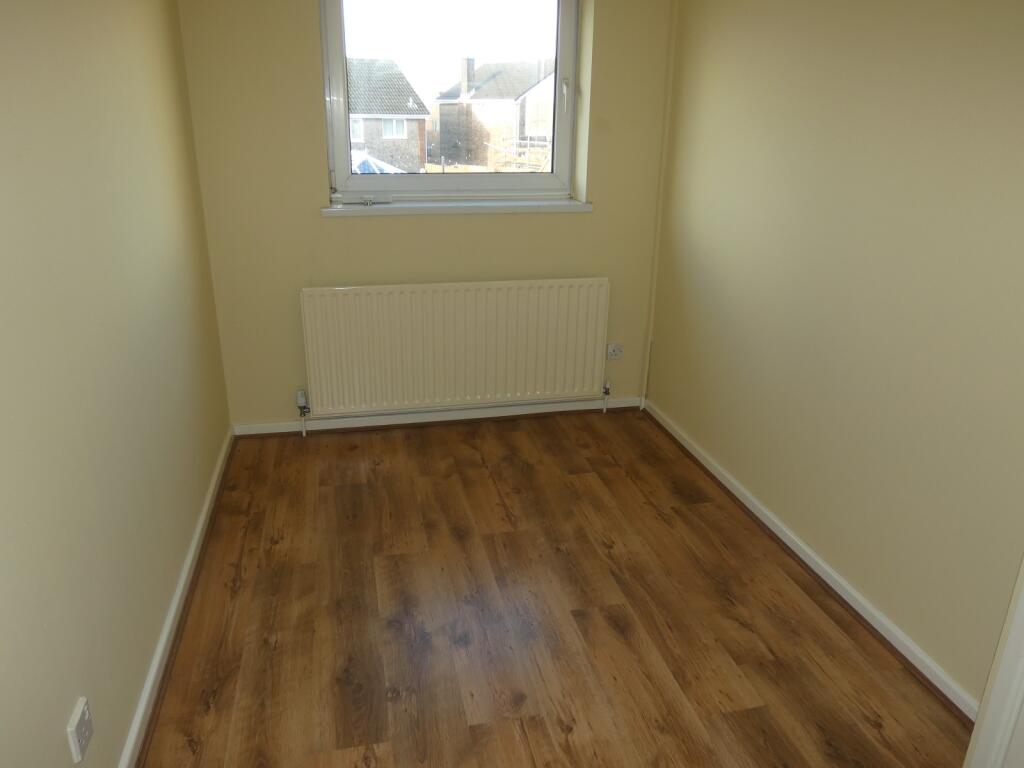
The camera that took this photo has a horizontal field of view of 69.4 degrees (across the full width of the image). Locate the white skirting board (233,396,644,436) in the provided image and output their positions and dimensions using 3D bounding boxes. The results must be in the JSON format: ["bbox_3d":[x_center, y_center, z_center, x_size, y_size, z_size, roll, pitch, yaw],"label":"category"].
[{"bbox_3d":[-0.308,0.155,3.662,2.052,0.060,0.019,-4,20,-12],"label":"white skirting board"}]

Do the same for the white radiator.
[{"bbox_3d":[-0.242,-0.184,3.527,1.422,0.609,0.060,-4,20,-12],"label":"white radiator"}]

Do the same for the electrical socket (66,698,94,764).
[{"bbox_3d":[-0.841,0.673,1.442,0.013,0.085,0.085,-4,20,-12],"label":"electrical socket"}]

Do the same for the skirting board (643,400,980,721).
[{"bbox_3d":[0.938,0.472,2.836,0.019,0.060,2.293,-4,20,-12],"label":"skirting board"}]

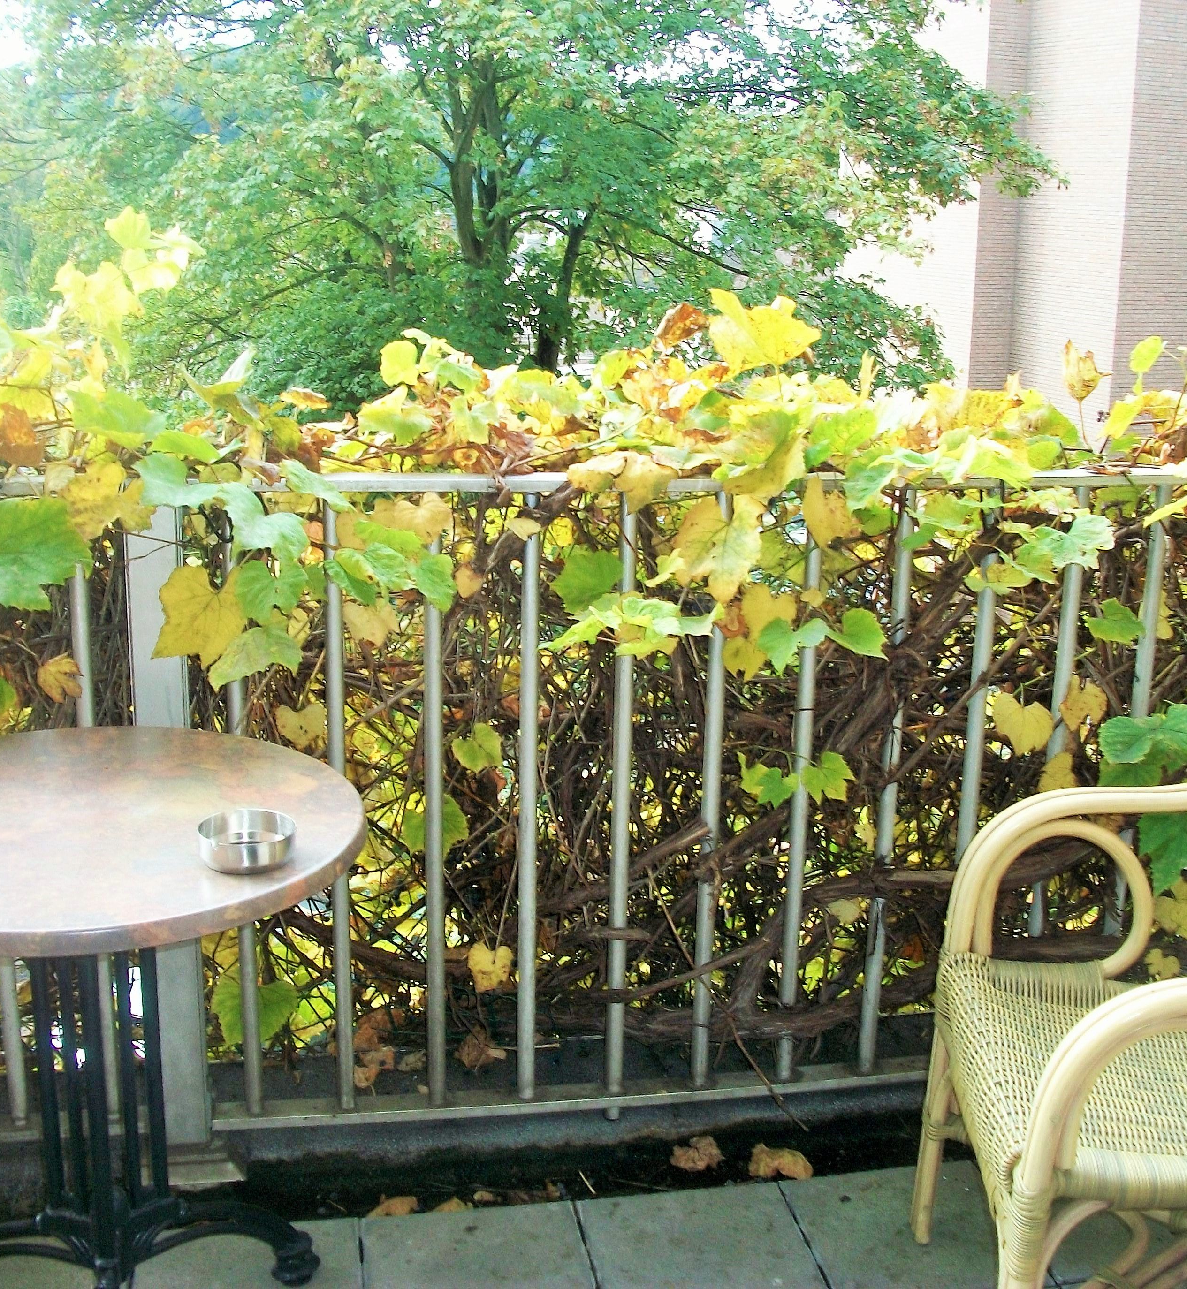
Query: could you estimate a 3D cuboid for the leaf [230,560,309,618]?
[{"bbox_3d":[-0.430,-0.071,2.115,0.102,0.086,0.035,-1,1,-10],"label":"leaf"}]

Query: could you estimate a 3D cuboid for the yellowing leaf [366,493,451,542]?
[{"bbox_3d":[-0.248,-0.168,2.131,0.115,0.070,0.035,-1,6,-10],"label":"yellowing leaf"}]

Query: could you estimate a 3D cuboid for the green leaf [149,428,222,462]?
[{"bbox_3d":[-0.520,-0.253,2.025,0.087,0.025,0.073,-2,51,-12],"label":"green leaf"}]

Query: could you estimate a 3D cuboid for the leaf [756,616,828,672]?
[{"bbox_3d":[0.270,0.000,2.163,0.097,0.070,0.045,3,15,4],"label":"leaf"}]

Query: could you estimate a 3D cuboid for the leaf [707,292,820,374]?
[{"bbox_3d":[0.237,-0.437,2.229,0.163,0.117,0.050,-1,5,-9],"label":"leaf"}]

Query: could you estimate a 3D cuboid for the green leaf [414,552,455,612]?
[{"bbox_3d":[-0.208,-0.083,2.081,0.053,0.078,0.030,-1,5,-9],"label":"green leaf"}]

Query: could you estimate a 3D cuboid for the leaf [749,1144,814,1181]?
[{"bbox_3d":[0.277,0.769,2.357,0.100,0.035,0.055,-1,15,-9],"label":"leaf"}]

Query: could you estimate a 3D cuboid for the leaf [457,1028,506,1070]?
[{"bbox_3d":[-0.181,0.654,2.571,0.087,0.075,0.045,-1,-29,-10],"label":"leaf"}]

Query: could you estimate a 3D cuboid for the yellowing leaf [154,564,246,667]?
[{"bbox_3d":[-0.498,-0.037,2.008,0.111,0.127,0.045,-2,16,-13],"label":"yellowing leaf"}]

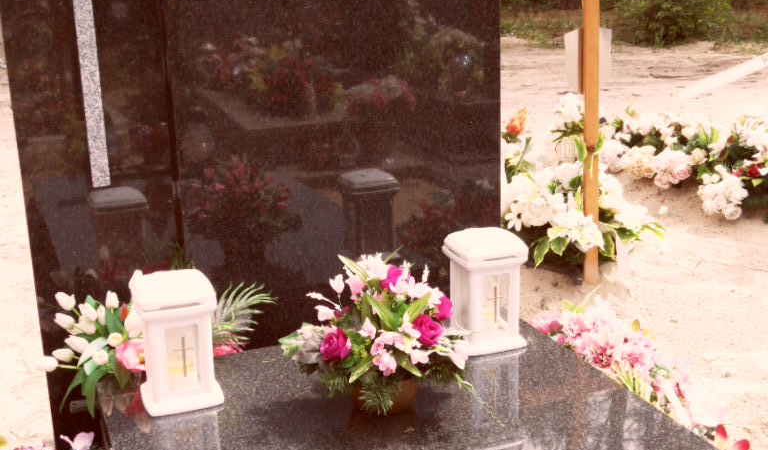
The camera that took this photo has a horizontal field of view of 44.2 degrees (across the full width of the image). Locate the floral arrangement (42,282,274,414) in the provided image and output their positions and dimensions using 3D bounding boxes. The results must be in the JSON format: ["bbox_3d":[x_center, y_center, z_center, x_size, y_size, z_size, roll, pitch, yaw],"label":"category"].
[{"bbox_3d":[-0.474,0.270,2.040,0.487,0.235,0.235,-8,17,-21],"label":"floral arrangement"}]

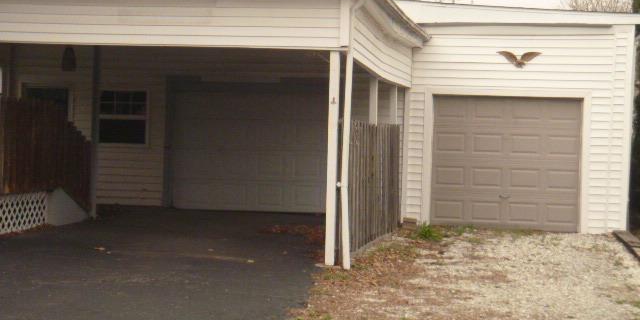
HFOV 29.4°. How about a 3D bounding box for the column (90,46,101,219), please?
[{"bbox_3d":[-3.429,-0.449,18.716,0.088,2.700,0.088,2,1,10],"label":"column"}]

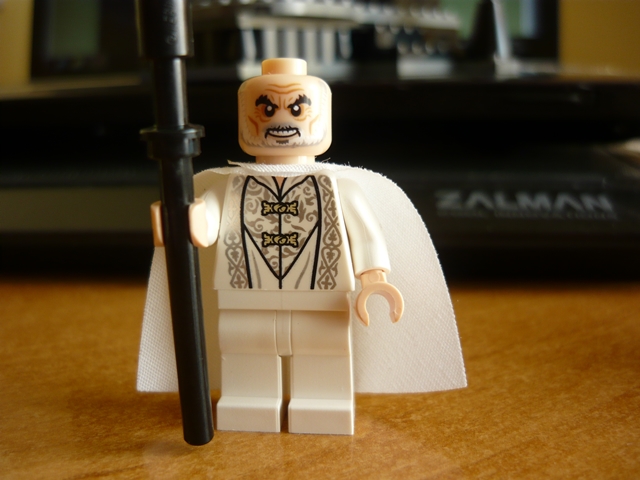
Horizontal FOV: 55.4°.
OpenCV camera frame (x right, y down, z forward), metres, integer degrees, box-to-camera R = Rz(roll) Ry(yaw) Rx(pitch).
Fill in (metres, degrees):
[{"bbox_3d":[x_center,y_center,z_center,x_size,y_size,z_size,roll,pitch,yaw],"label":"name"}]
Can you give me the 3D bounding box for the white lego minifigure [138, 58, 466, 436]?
[{"bbox_3d":[-0.004,0.001,0.067,0.042,0.040,0.022,1,9,8],"label":"white lego minifigure"}]

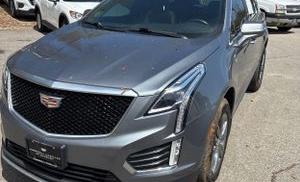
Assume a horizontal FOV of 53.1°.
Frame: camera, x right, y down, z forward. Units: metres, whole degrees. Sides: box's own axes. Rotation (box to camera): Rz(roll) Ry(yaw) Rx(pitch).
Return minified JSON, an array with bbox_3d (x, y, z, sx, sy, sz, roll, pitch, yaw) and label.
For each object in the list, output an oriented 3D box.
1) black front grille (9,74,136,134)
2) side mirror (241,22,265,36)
[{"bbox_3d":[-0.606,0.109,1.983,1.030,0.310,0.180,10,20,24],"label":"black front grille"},{"bbox_3d":[0.945,-0.567,2.750,0.210,0.130,0.130,10,20,24],"label":"side mirror"}]

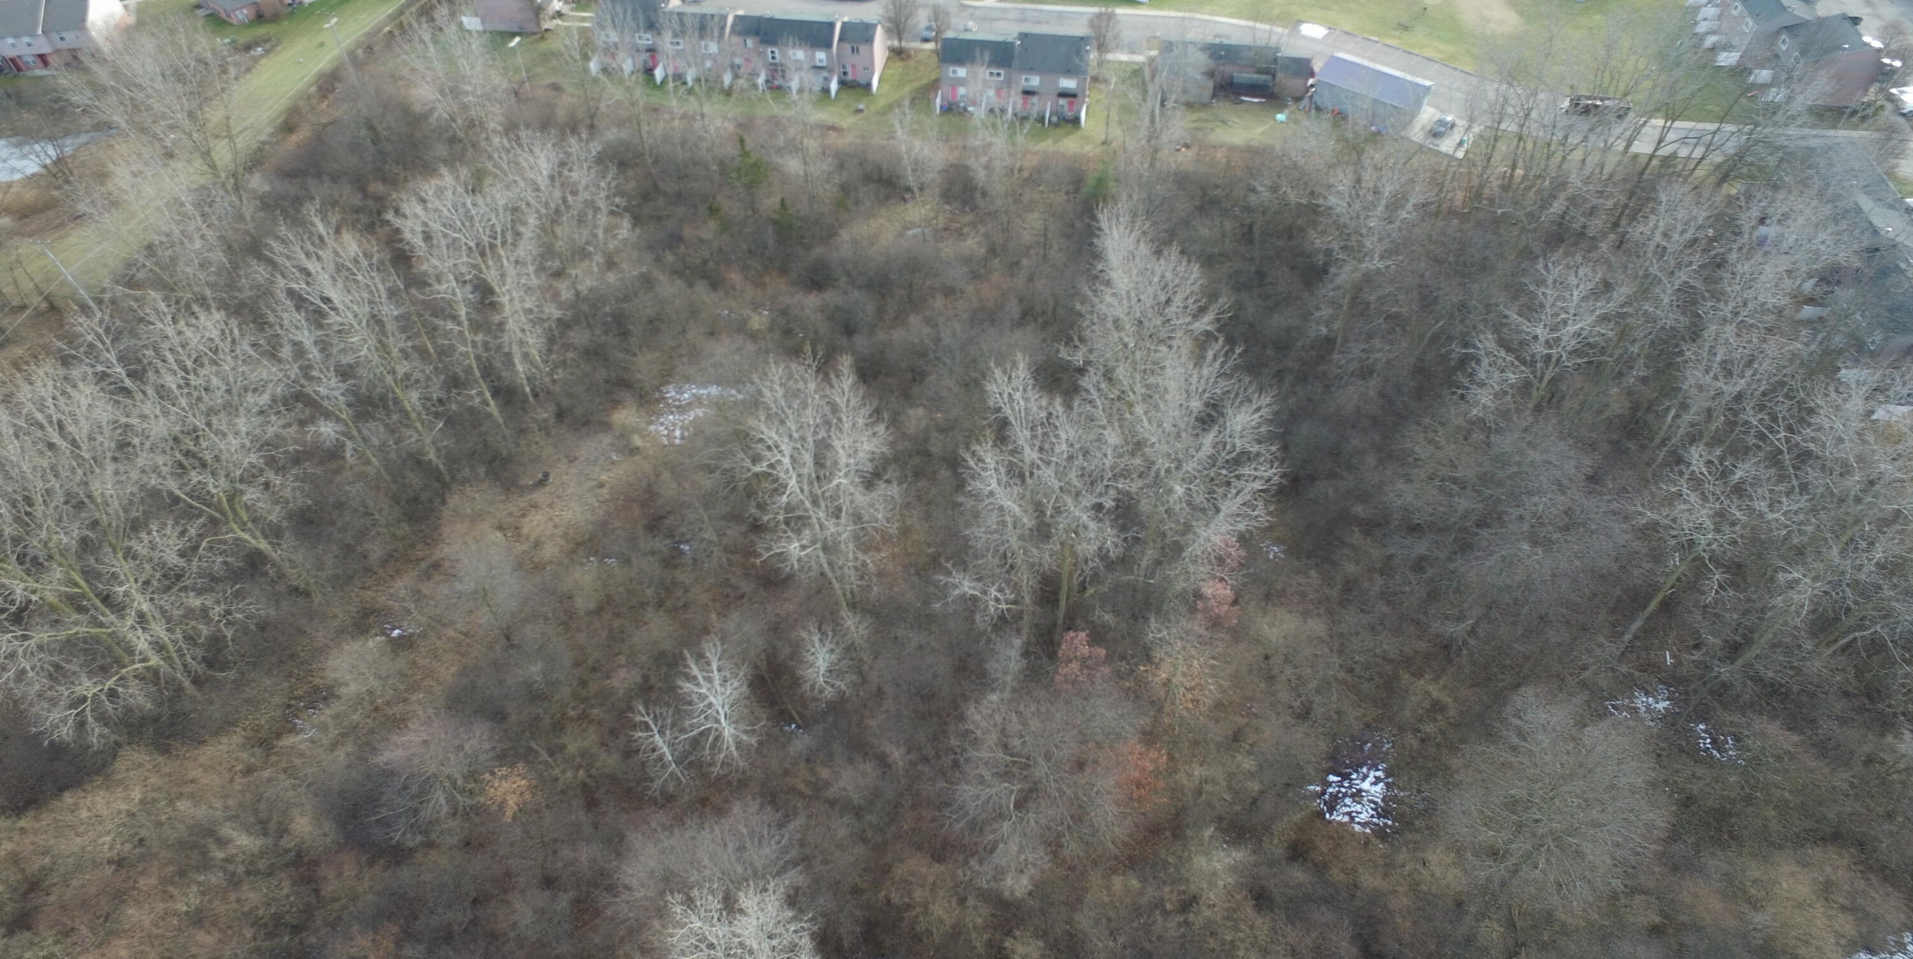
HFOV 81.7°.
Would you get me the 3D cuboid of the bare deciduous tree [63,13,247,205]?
[{"bbox_3d":[-84.840,-38.760,119.820,15.300,20.800,14.000,0,46,0],"label":"bare deciduous tree"}]

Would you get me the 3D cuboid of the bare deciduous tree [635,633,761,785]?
[{"bbox_3d":[-16.940,15.490,72.200,7.500,13.500,6.500,-1,47,0],"label":"bare deciduous tree"}]

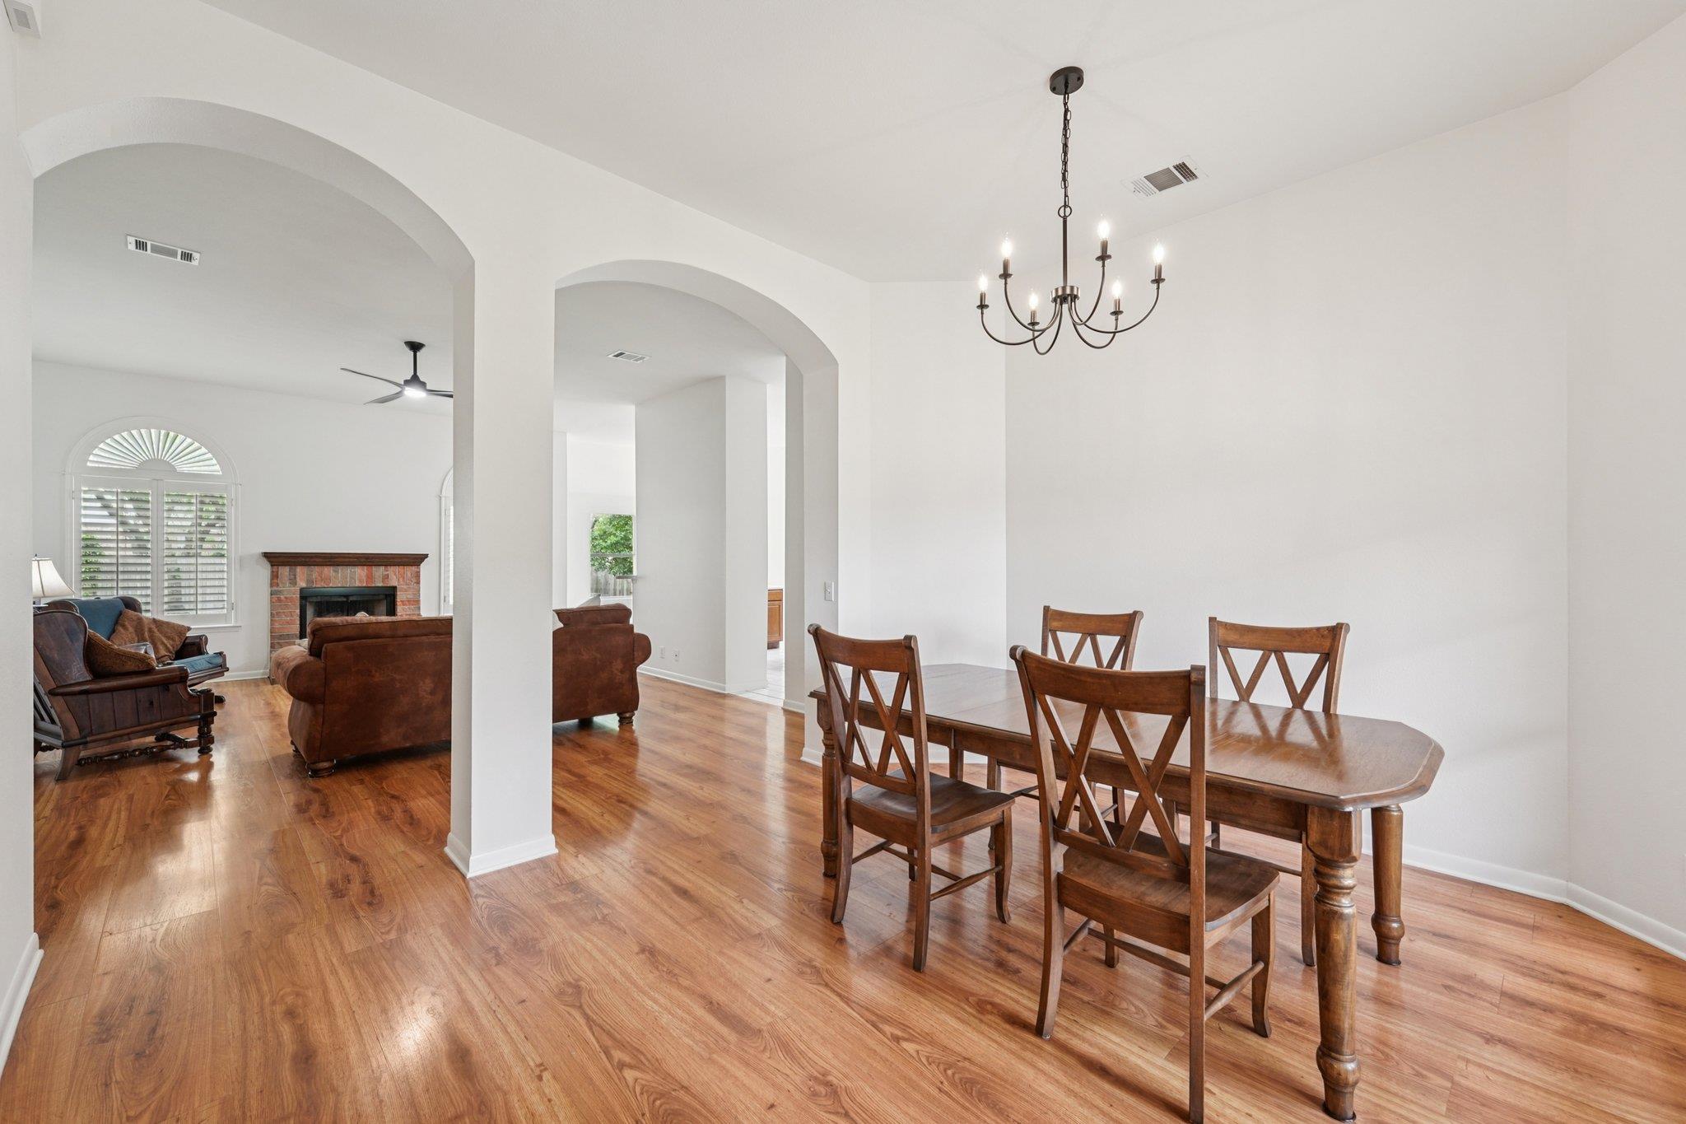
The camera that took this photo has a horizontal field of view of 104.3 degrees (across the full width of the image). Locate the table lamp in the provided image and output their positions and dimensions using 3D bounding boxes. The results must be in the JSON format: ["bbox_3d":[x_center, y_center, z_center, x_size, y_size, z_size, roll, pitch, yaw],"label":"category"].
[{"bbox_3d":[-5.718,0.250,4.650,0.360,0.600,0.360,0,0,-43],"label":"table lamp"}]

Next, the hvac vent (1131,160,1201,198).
[{"bbox_3d":[1.521,-1.796,3.098,0.250,0.025,0.290,0,0,-43],"label":"hvac vent"}]

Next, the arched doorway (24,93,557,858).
[{"bbox_3d":[-1.974,-0.091,2.414,1.310,2.703,0.315,0,0,-43],"label":"arched doorway"}]

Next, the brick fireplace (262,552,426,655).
[{"bbox_3d":[-5.513,0.583,7.300,1.449,1.355,0.560,0,0,-43],"label":"brick fireplace"}]

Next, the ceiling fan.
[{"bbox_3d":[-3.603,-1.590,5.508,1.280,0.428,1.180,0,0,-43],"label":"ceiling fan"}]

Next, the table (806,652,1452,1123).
[{"bbox_3d":[0.845,0.889,2.375,1.953,0.743,1.008,0,0,45],"label":"table"}]

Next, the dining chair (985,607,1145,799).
[{"bbox_3d":[0.965,0.743,2.897,0.548,1.033,0.485,0,0,-43],"label":"dining chair"}]

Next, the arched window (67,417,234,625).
[{"bbox_3d":[-6.741,-0.359,6.458,1.159,2.054,0.100,0,0,-43],"label":"arched window"}]

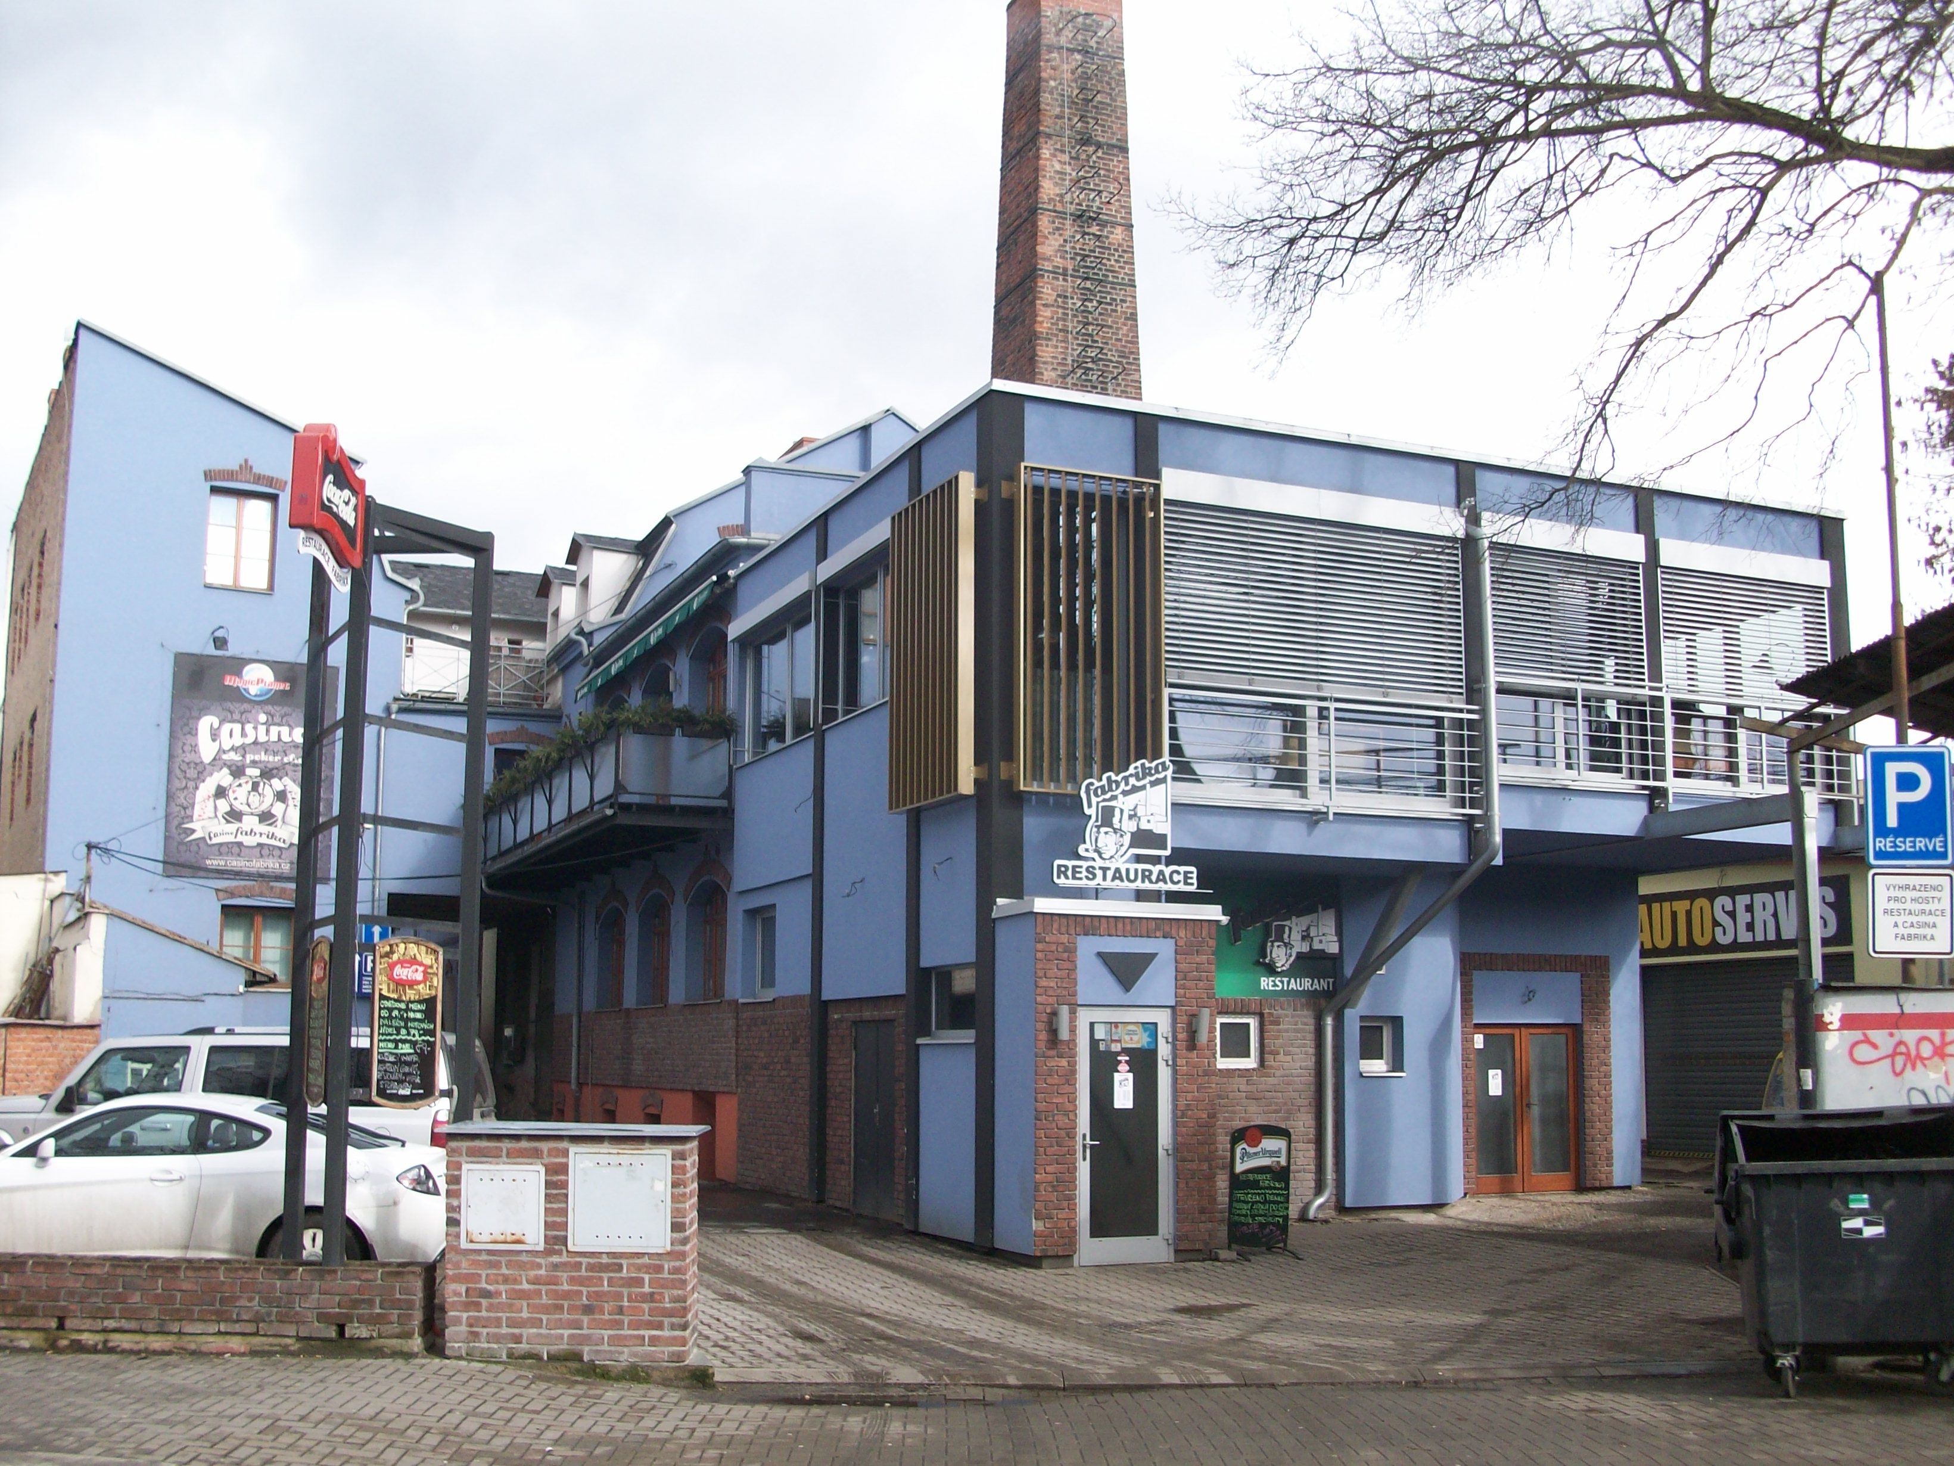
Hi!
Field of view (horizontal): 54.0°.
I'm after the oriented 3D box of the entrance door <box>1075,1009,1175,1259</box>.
[{"bbox_3d":[1.323,3.569,17.040,0.970,2.230,0.100,4,-10,-23],"label":"entrance door"}]

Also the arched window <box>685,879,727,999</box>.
[{"bbox_3d":[-3.601,2.809,25.992,0.220,1.700,1.780,4,-10,-23],"label":"arched window"}]

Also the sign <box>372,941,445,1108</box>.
[{"bbox_3d":[-3.293,1.673,11.100,0.050,0.970,0.540,-5,-11,28],"label":"sign"}]

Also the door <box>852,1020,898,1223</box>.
[{"bbox_3d":[-1.066,4.019,20.032,0.100,2.010,1.330,4,-10,-23],"label":"door"}]

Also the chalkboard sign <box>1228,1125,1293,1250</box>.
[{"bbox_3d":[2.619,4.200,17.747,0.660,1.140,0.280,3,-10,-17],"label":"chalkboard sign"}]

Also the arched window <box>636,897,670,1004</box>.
[{"bbox_3d":[-4.707,3.210,28.477,0.220,1.700,1.780,4,-10,-23],"label":"arched window"}]

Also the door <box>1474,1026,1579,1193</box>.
[{"bbox_3d":[6.599,4.513,23.120,1.600,1.980,0.100,4,-10,-23],"label":"door"}]

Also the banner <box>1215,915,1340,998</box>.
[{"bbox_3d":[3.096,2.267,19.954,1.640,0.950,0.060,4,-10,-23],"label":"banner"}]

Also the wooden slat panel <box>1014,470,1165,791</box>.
[{"bbox_3d":[1.085,-0.947,18.085,1.480,3.100,0.160,4,-10,-23],"label":"wooden slat panel"}]

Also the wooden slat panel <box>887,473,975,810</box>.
[{"bbox_3d":[-0.470,-0.835,18.868,0.150,3.080,1.800,4,-10,-23],"label":"wooden slat panel"}]

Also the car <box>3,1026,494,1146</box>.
[{"bbox_3d":[-6.487,3.428,16.243,4.700,1.820,1.870,0,-9,1],"label":"car"}]

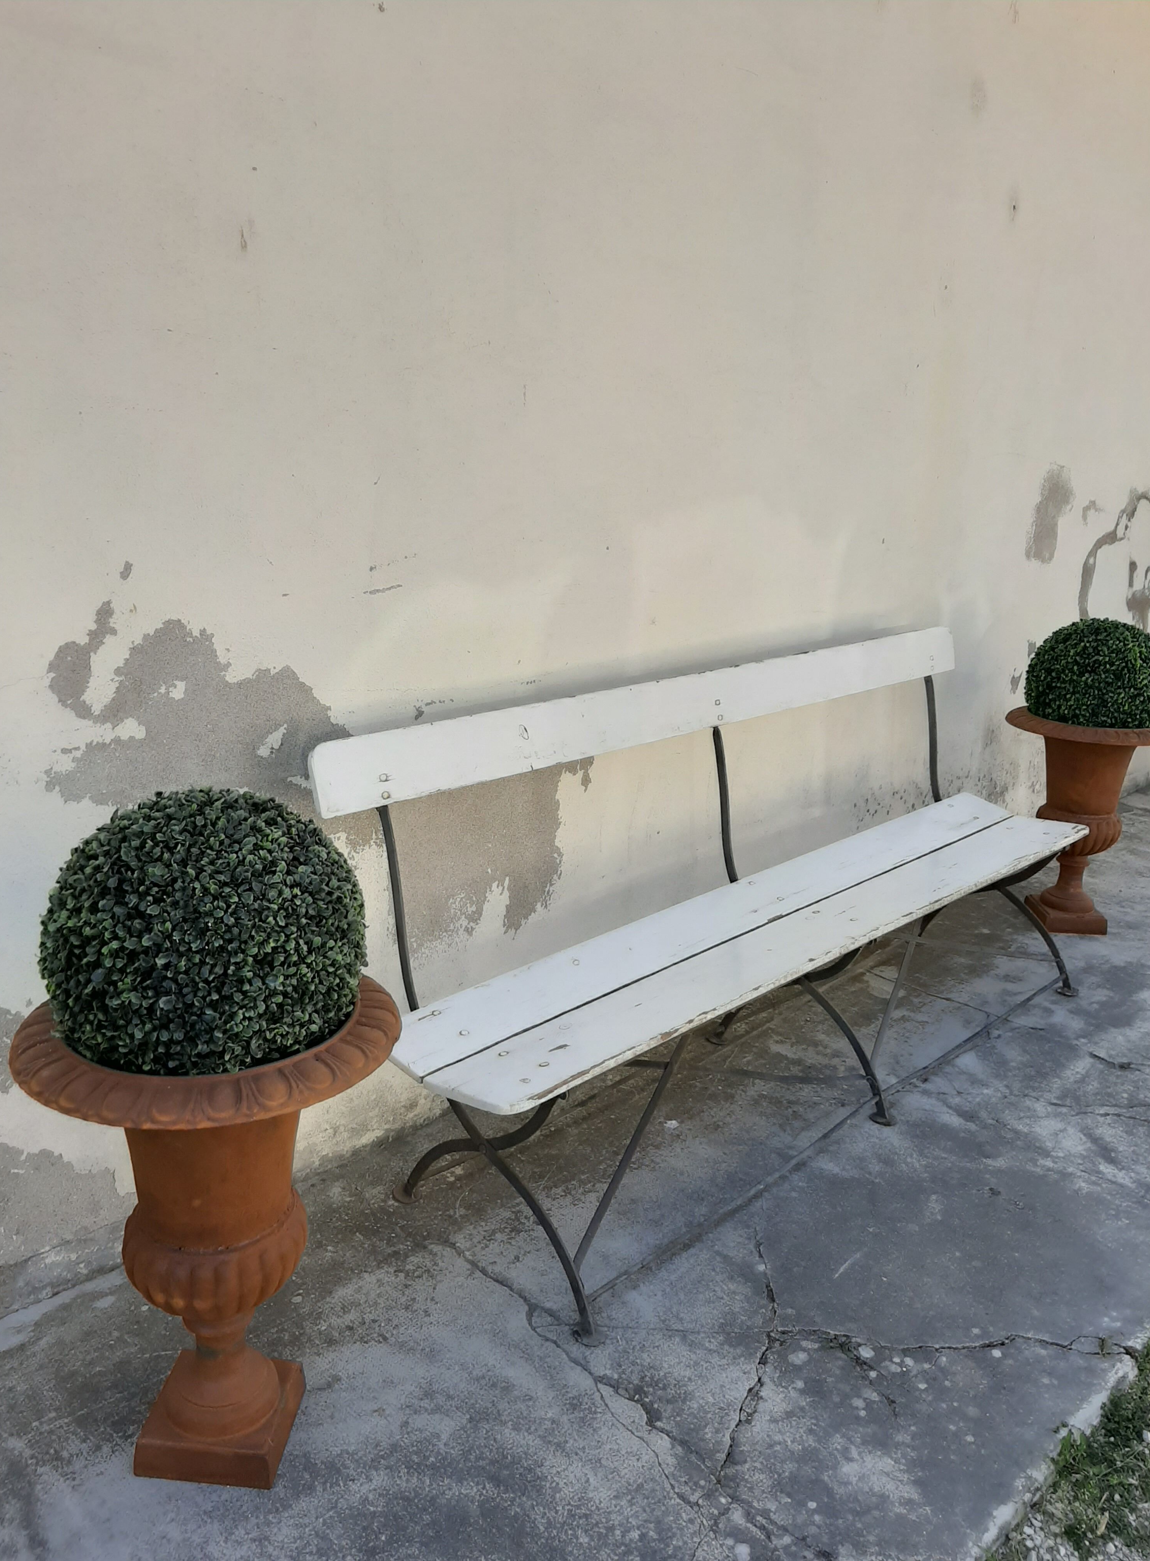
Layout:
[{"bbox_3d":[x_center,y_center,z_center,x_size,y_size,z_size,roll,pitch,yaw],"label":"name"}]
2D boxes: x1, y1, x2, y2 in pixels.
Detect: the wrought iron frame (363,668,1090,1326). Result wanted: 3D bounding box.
[{"bbox_3d":[0.532,0.289,2.728,0.608,0.848,2.060,18,22,41],"label":"wrought iron frame"}]

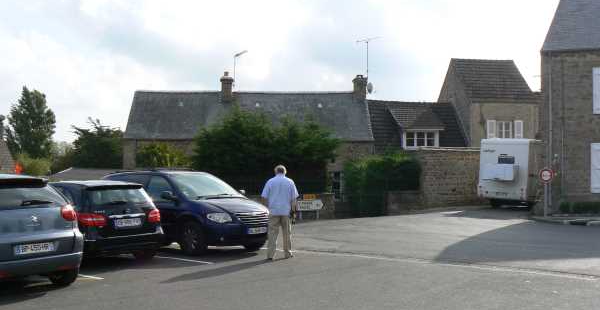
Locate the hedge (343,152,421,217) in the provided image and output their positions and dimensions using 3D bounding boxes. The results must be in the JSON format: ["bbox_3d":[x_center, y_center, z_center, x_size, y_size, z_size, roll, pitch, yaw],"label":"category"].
[{"bbox_3d":[3.300,1.100,25.200,3.000,2.500,2.400,0,-2,0],"label":"hedge"}]

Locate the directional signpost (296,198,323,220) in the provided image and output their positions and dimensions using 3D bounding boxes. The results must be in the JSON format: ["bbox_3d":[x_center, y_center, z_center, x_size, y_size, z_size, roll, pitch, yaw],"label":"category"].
[{"bbox_3d":[0.370,1.980,22.000,0.950,0.760,0.100,0,-2,-14],"label":"directional signpost"}]

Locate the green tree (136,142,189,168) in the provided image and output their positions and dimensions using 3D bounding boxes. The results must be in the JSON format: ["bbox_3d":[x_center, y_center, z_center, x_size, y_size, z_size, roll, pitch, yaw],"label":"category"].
[{"bbox_3d":[-6.832,1.004,30.984,2.800,3.100,2.600,0,-1,0],"label":"green tree"}]

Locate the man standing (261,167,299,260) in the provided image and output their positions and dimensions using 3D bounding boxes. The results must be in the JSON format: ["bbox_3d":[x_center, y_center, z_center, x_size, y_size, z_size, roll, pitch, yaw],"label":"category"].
[{"bbox_3d":[-0.380,1.060,11.500,0.640,1.730,0.380,0,-2,3],"label":"man standing"}]

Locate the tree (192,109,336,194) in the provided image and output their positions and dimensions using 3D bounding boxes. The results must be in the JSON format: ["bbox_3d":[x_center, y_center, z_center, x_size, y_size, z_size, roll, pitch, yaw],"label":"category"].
[{"bbox_3d":[-1.400,0.220,25.000,5.600,4.000,3.800,0,-2,0],"label":"tree"}]

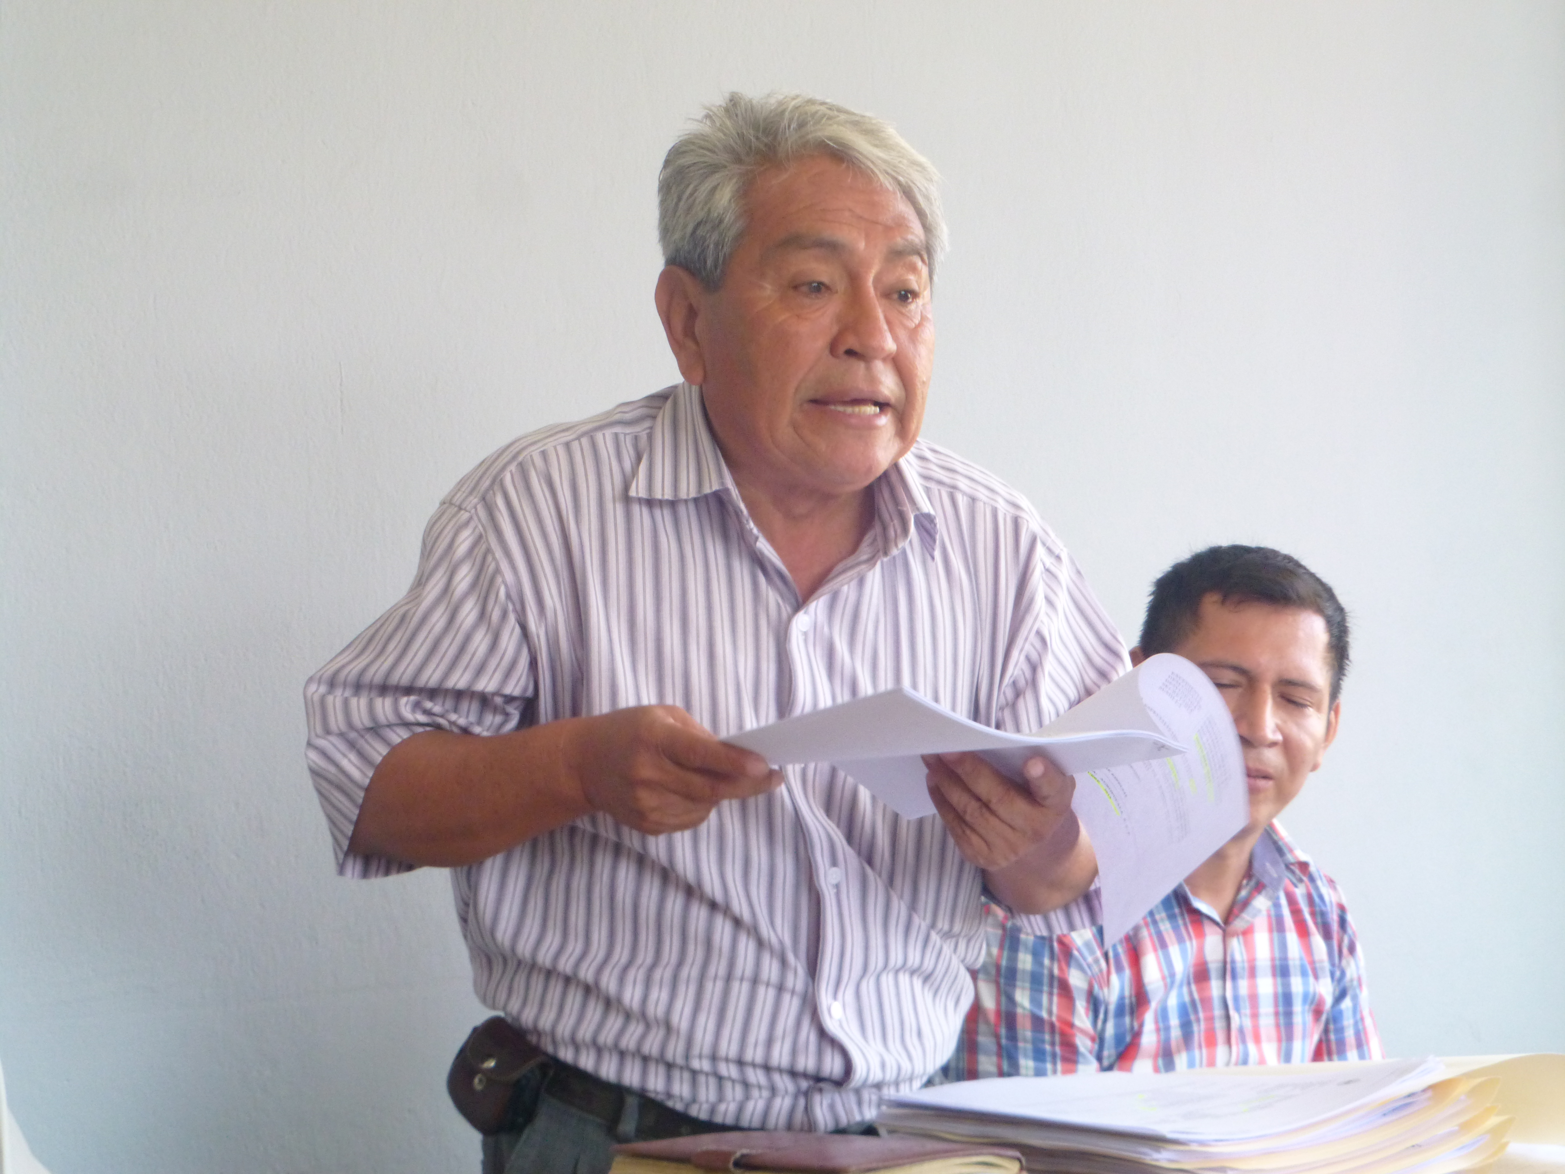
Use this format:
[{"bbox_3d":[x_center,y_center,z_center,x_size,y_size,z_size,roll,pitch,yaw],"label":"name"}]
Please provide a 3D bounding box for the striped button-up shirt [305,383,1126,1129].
[{"bbox_3d":[-0.040,0.108,2.170,0.550,0.490,0.360,0,5,-27],"label":"striped button-up shirt"}]

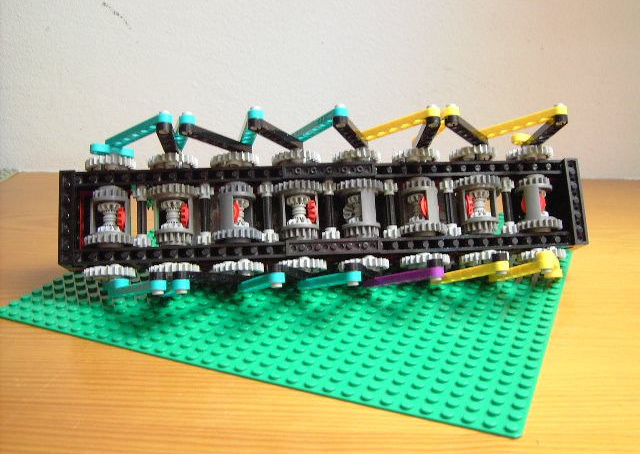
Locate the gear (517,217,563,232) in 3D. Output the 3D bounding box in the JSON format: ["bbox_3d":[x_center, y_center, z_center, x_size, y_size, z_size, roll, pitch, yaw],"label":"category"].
[{"bbox_3d":[0.117,0.001,0.345,0.025,0.007,0.025,-2,-12,-5],"label":"gear"}]

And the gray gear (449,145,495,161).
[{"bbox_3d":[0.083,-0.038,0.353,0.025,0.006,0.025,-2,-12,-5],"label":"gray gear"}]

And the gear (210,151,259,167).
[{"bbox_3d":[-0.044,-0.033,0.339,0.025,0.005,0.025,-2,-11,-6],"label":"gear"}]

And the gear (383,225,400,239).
[{"bbox_3d":[0.038,0.003,0.340,0.010,0.008,0.010,-2,-11,-6],"label":"gear"}]

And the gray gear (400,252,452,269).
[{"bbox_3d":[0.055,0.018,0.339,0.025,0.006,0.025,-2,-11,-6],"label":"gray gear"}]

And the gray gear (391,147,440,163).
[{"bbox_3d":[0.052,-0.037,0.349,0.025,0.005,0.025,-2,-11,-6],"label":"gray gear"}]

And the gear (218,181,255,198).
[{"bbox_3d":[-0.043,-0.018,0.337,0.019,0.008,0.019,-2,-11,-6],"label":"gear"}]

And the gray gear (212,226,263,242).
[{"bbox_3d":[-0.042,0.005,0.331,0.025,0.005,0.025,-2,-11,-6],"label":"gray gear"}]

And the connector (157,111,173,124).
[{"bbox_3d":[-0.073,-0.050,0.305,0.008,0.005,0.008,-2,-11,-6],"label":"connector"}]

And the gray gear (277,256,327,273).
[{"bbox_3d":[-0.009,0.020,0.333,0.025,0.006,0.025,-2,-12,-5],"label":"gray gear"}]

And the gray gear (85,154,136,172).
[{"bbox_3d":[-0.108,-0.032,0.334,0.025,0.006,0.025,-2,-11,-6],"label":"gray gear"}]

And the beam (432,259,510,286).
[{"bbox_3d":[0.073,0.024,0.322,0.008,0.004,0.056,4,-13,-30],"label":"beam"}]

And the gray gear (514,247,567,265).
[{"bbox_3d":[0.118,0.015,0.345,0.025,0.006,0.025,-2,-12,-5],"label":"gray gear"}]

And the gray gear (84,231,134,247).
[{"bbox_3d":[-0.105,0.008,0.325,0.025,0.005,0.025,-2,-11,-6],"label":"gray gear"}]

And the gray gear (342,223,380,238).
[{"bbox_3d":[0.022,0.003,0.338,0.019,0.007,0.019,-2,-11,-6],"label":"gray gear"}]

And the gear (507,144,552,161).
[{"bbox_3d":[0.114,-0.039,0.354,0.025,0.008,0.025,-2,-12,-5],"label":"gear"}]

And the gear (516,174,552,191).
[{"bbox_3d":[0.117,-0.023,0.353,0.018,0.007,0.018,-2,-12,-5],"label":"gear"}]

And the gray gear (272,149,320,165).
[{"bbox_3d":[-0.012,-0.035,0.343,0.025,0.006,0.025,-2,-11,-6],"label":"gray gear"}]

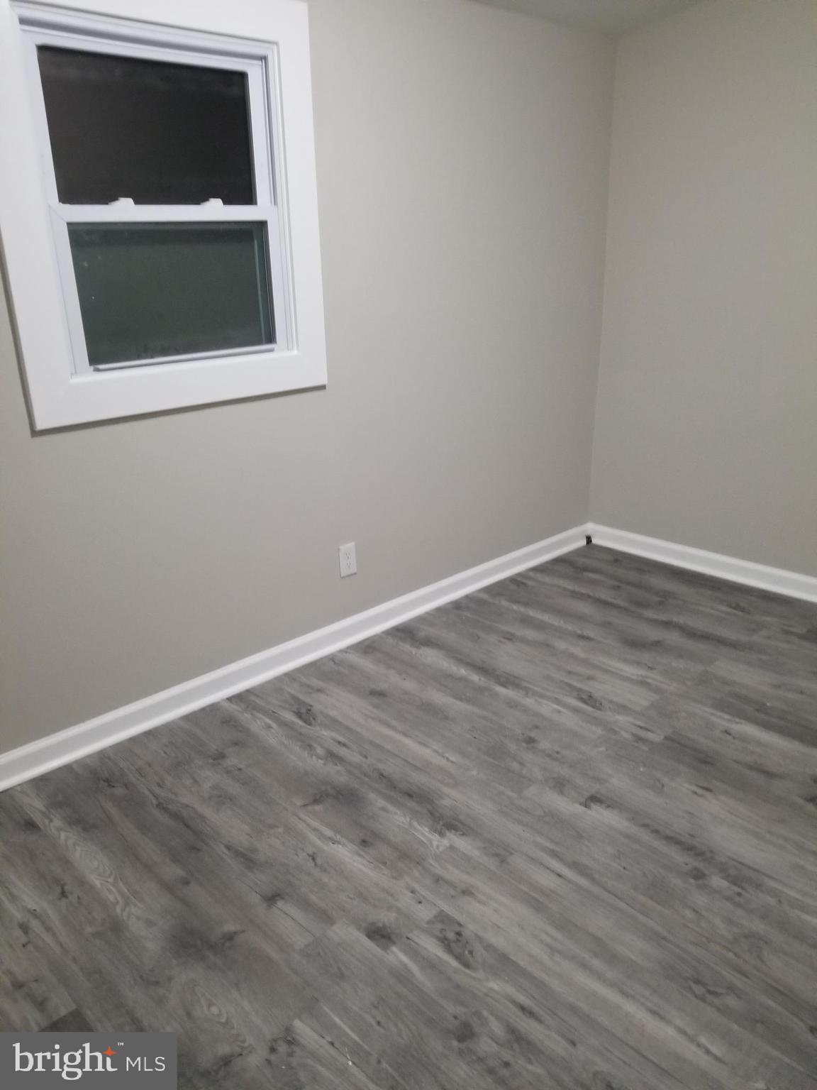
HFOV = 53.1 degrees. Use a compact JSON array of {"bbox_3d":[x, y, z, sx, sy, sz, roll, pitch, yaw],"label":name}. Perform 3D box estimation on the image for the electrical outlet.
[{"bbox_3d":[-0.218,0.053,2.940,0.072,0.119,0.010,-19,26,-40],"label":"electrical outlet"}]

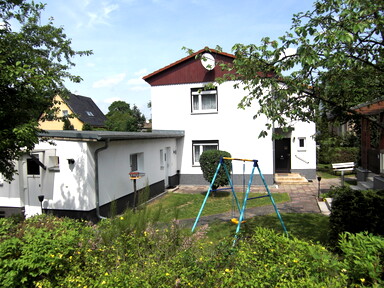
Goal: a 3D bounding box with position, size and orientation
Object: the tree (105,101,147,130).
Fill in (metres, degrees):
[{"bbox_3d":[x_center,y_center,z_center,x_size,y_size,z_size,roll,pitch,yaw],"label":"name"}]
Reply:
[{"bbox_3d":[-11.102,-2.798,52.027,6.800,9.000,6.800,-2,1,0],"label":"tree"}]

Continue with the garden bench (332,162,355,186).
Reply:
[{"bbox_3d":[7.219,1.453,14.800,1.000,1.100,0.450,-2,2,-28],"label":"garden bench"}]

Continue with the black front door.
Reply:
[{"bbox_3d":[5.300,0.680,18.050,0.930,2.020,0.100,-1,1,15],"label":"black front door"}]

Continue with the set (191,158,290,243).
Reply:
[{"bbox_3d":[1.229,1.384,8.156,1.650,2.020,1.700,-2,2,-30],"label":"set"}]

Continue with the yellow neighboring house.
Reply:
[{"bbox_3d":[-18.933,-2.641,50.431,7.800,9.200,9.400,-1,1,11],"label":"yellow neighboring house"}]

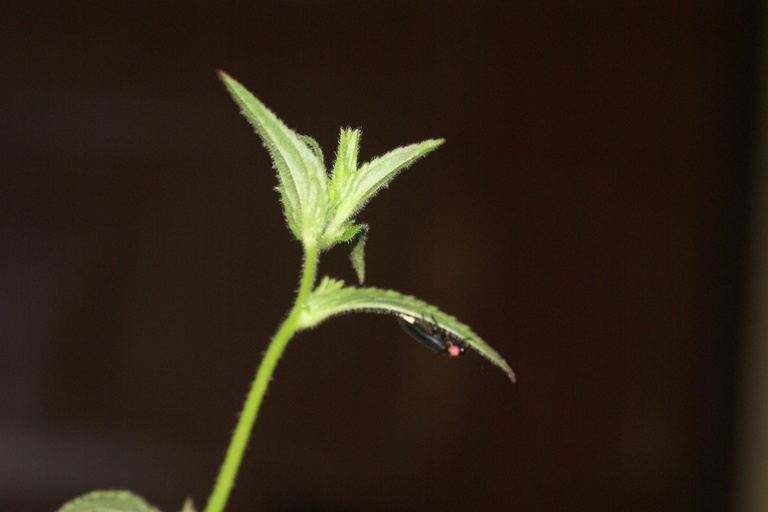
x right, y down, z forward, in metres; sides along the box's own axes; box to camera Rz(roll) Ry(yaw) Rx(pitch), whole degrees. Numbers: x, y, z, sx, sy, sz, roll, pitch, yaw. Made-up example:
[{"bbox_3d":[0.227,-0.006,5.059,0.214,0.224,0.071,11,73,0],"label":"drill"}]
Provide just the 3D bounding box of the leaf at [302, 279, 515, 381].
[{"bbox_3d":[0.005,0.012,0.470,0.036,0.009,0.008,15,0,0],"label":"leaf"}]

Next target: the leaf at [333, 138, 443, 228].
[{"bbox_3d":[0.000,-0.012,0.470,0.023,0.005,0.007,-38,0,0],"label":"leaf"}]

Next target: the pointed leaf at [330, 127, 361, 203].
[{"bbox_3d":[-0.006,-0.015,0.470,0.004,0.013,0.004,12,0,0],"label":"pointed leaf"}]

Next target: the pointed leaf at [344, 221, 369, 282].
[{"bbox_3d":[-0.005,0.000,0.474,0.004,0.010,0.005,0,0,0],"label":"pointed leaf"}]

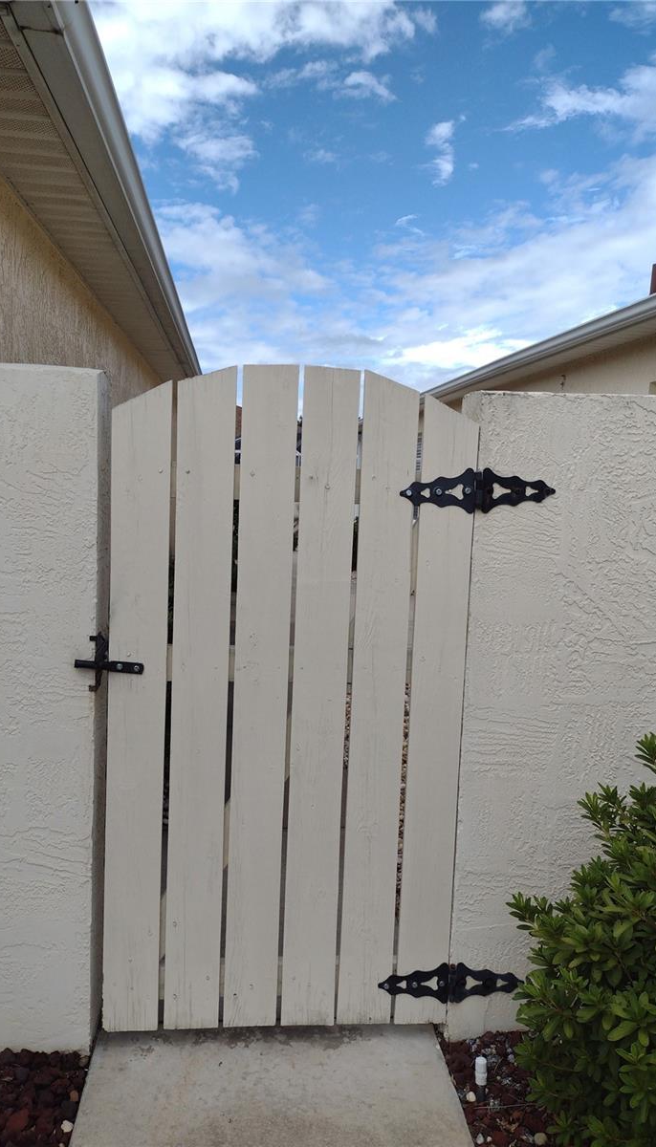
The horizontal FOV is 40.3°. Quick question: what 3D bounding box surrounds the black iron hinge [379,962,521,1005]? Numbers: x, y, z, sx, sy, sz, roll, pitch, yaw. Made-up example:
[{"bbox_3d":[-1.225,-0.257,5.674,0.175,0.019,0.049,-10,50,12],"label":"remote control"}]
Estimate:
[{"bbox_3d":[0.332,1.098,2.397,0.399,0.116,0.022,1,6,-6],"label":"black iron hinge"}]

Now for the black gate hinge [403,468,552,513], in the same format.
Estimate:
[{"bbox_3d":[0.381,-0.208,2.263,0.402,0.115,0.022,-2,6,-5],"label":"black gate hinge"}]

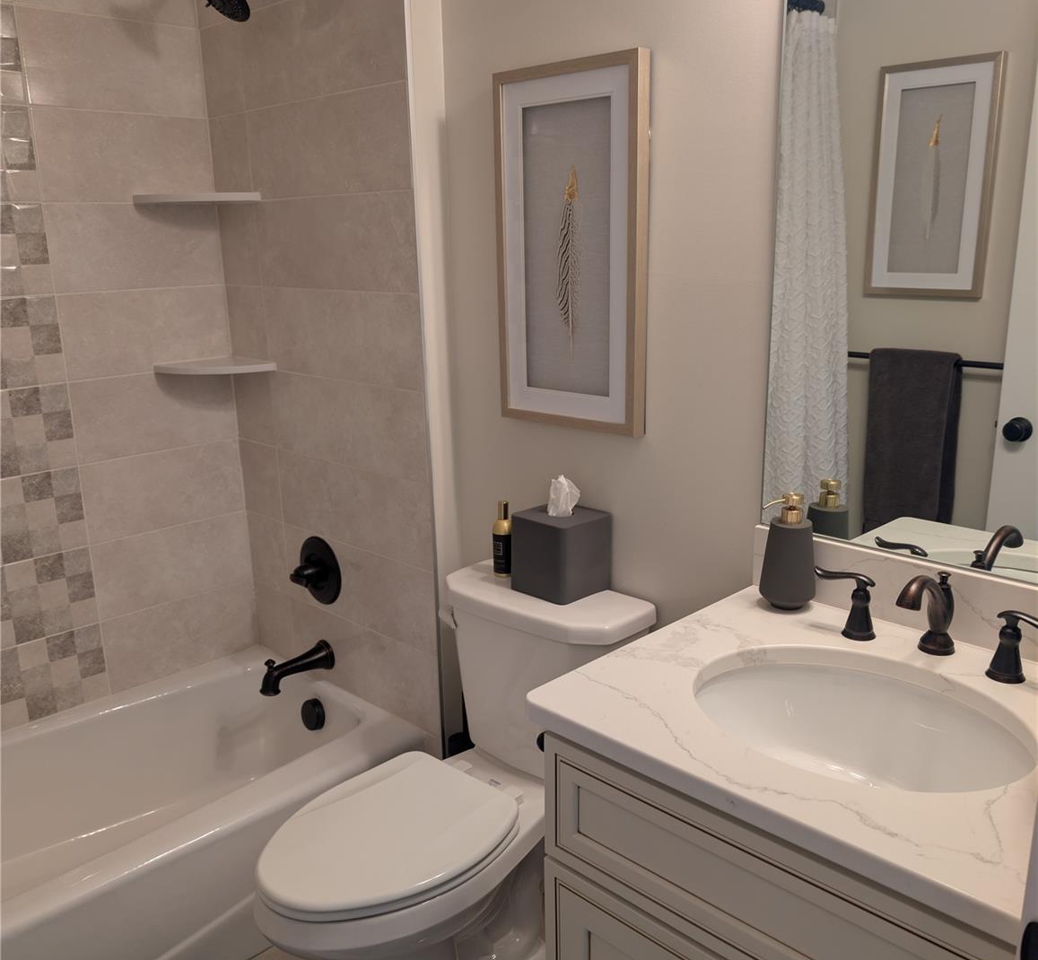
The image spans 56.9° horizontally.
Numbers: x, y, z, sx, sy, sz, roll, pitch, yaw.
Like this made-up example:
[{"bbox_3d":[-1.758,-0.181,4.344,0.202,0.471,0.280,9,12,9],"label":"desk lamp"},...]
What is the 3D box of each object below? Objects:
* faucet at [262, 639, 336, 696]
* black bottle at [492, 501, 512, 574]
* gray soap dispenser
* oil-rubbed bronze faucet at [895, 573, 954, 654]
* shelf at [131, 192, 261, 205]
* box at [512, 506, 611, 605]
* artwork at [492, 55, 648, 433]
[{"bbox_3d":[-0.574,0.481,2.442,0.070,0.094,0.195,13,20,43],"label":"faucet"},{"bbox_3d":[-0.024,0.121,1.921,0.041,0.150,0.041,6,16,26],"label":"black bottle"},{"bbox_3d":[0.423,0.111,1.494,0.093,0.187,0.090,-6,15,-19],"label":"gray soap dispenser"},{"bbox_3d":[0.553,0.185,1.302,0.054,0.134,0.158,13,20,43],"label":"oil-rubbed bronze faucet"},{"bbox_3d":[-0.774,-0.678,2.305,0.212,0.020,0.220,13,20,43],"label":"shelf"},{"bbox_3d":[0.078,0.139,1.839,0.136,0.151,0.133,13,20,43],"label":"box"},{"bbox_3d":[0.092,-0.416,1.750,0.335,0.644,0.036,13,20,43],"label":"artwork"}]

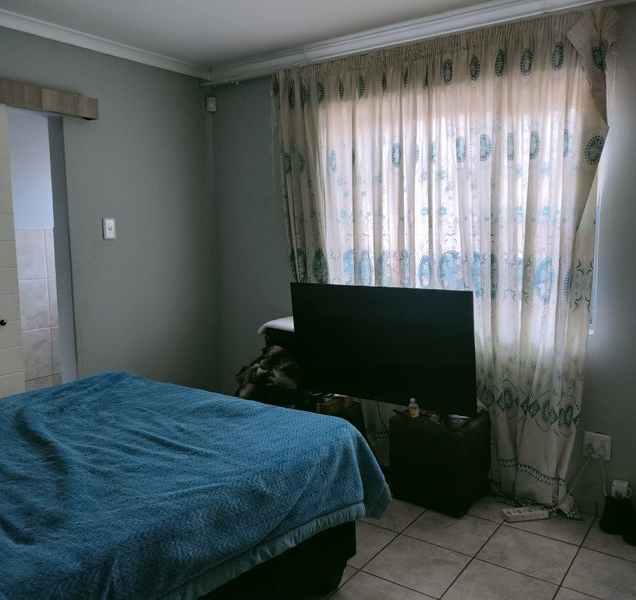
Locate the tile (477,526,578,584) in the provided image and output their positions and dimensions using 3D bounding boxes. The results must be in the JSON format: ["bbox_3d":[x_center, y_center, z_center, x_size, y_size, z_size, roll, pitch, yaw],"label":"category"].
[{"bbox_3d":[0.907,1.092,2.682,0.350,0.010,0.350,4,8,35],"label":"tile"}]

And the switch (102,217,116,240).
[{"bbox_3d":[-1.195,-0.407,3.597,0.012,0.120,0.077,4,8,35],"label":"switch"}]

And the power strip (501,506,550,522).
[{"bbox_3d":[1.002,1.031,3.005,0.208,0.036,0.063,-2,7,-13],"label":"power strip"}]

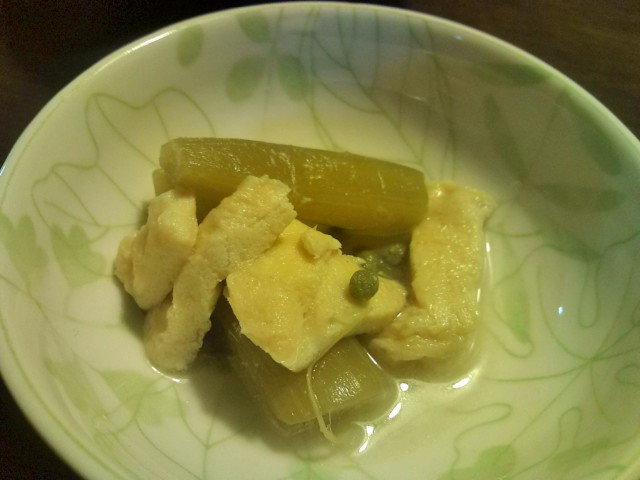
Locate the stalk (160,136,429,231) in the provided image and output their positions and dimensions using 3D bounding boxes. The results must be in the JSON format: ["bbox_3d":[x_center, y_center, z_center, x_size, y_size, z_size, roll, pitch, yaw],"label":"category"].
[{"bbox_3d":[-0.008,-0.016,0.181,0.079,0.017,0.018,6,54,3],"label":"stalk"}]

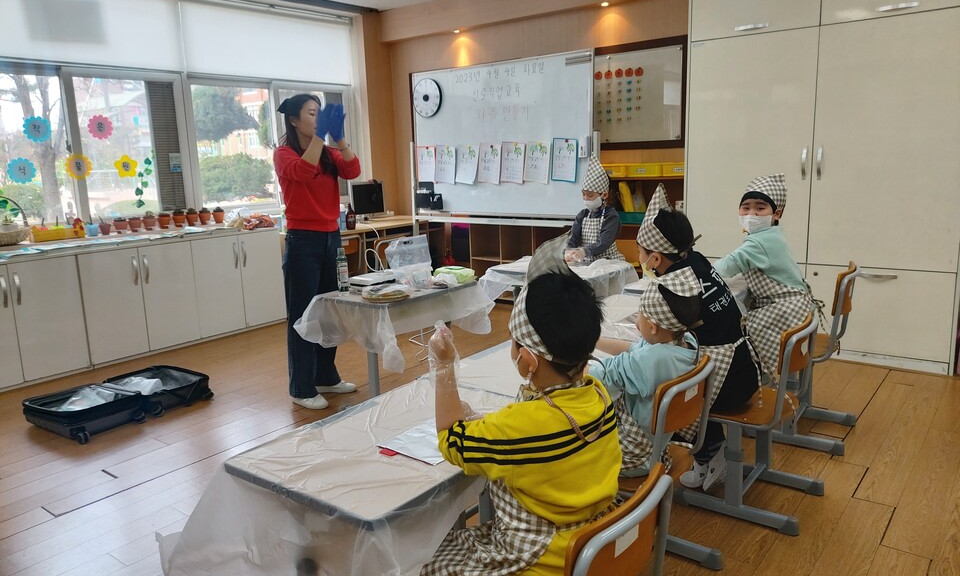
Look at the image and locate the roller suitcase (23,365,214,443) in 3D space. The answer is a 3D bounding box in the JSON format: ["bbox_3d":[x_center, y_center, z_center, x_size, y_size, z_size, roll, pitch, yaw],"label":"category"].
[{"bbox_3d":[-1.920,0.607,3.701,0.500,0.156,0.780,7,14,38],"label":"roller suitcase"}]

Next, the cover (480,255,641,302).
[{"bbox_3d":[0.433,-0.035,4.072,0.720,0.210,0.560,7,14,38],"label":"cover"}]

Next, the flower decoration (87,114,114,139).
[{"bbox_3d":[-2.696,-1.140,4.931,0.010,0.170,0.175,7,14,37],"label":"flower decoration"}]

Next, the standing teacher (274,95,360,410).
[{"bbox_3d":[-0.842,-0.187,3.727,0.430,1.630,0.440,4,12,27],"label":"standing teacher"}]

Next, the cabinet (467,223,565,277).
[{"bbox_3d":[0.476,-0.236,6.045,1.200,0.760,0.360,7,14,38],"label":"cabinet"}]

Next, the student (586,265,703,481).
[{"bbox_3d":[0.389,0.378,1.976,0.460,0.920,0.370,8,15,43],"label":"student"}]

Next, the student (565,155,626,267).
[{"bbox_3d":[0.627,-0.117,3.857,0.360,1.170,0.450,7,14,39],"label":"student"}]

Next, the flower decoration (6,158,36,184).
[{"bbox_3d":[-3.017,-0.770,4.570,0.010,0.169,0.172,7,14,37],"label":"flower decoration"}]

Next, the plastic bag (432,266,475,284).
[{"bbox_3d":[-0.141,-0.077,3.797,0.200,0.070,0.140,7,14,38],"label":"plastic bag"}]

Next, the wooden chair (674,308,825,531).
[{"bbox_3d":[0.939,0.423,2.417,0.415,0.660,0.385,7,14,37],"label":"wooden chair"}]

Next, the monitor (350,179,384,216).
[{"bbox_3d":[-1.067,-0.821,6.576,0.370,0.360,0.170,-10,13,-35],"label":"monitor"}]

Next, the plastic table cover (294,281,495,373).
[{"bbox_3d":[-0.416,0.135,3.675,0.660,0.300,0.900,7,14,38],"label":"plastic table cover"}]

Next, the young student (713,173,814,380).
[{"bbox_3d":[1.301,0.064,3.232,0.480,1.180,0.380,2,12,18],"label":"young student"}]

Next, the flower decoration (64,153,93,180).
[{"bbox_3d":[-2.798,-0.842,4.843,0.010,0.180,0.177,7,14,37],"label":"flower decoration"}]

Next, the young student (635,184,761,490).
[{"bbox_3d":[0.759,0.187,2.509,0.380,1.090,0.550,-11,14,-40],"label":"young student"}]

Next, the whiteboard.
[{"bbox_3d":[0.118,-1.201,5.626,1.800,1.200,0.050,7,14,38],"label":"whiteboard"}]

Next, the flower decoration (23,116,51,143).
[{"bbox_3d":[-2.947,-1.056,4.618,0.010,0.174,0.169,7,14,37],"label":"flower decoration"}]

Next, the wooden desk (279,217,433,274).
[{"bbox_3d":[-1.075,-0.213,6.306,0.730,0.721,1.280,7,14,38],"label":"wooden desk"}]

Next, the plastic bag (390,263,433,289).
[{"bbox_3d":[-0.348,-0.064,3.534,0.200,0.130,0.140,-11,14,-40],"label":"plastic bag"}]

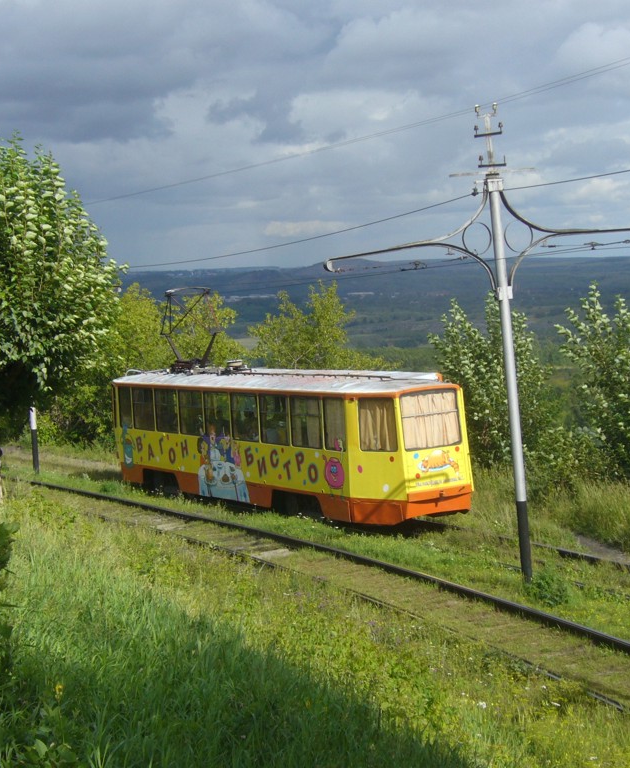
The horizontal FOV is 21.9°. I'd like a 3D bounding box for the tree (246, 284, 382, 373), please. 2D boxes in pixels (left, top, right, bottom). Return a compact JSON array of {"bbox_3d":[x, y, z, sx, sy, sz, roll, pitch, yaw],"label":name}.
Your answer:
[{"bbox_3d":[0.100,-0.300,49.500,4.200,5.600,4.000,-3,4,0],"label":"tree"}]

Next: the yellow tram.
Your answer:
[{"bbox_3d":[-1.120,1.295,38.520,2.600,3.180,15.100,-5,3,-28],"label":"yellow tram"}]

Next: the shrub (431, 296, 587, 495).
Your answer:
[{"bbox_3d":[4.700,0.350,39.500,3.800,4.700,3.500,-3,4,0],"label":"shrub"}]

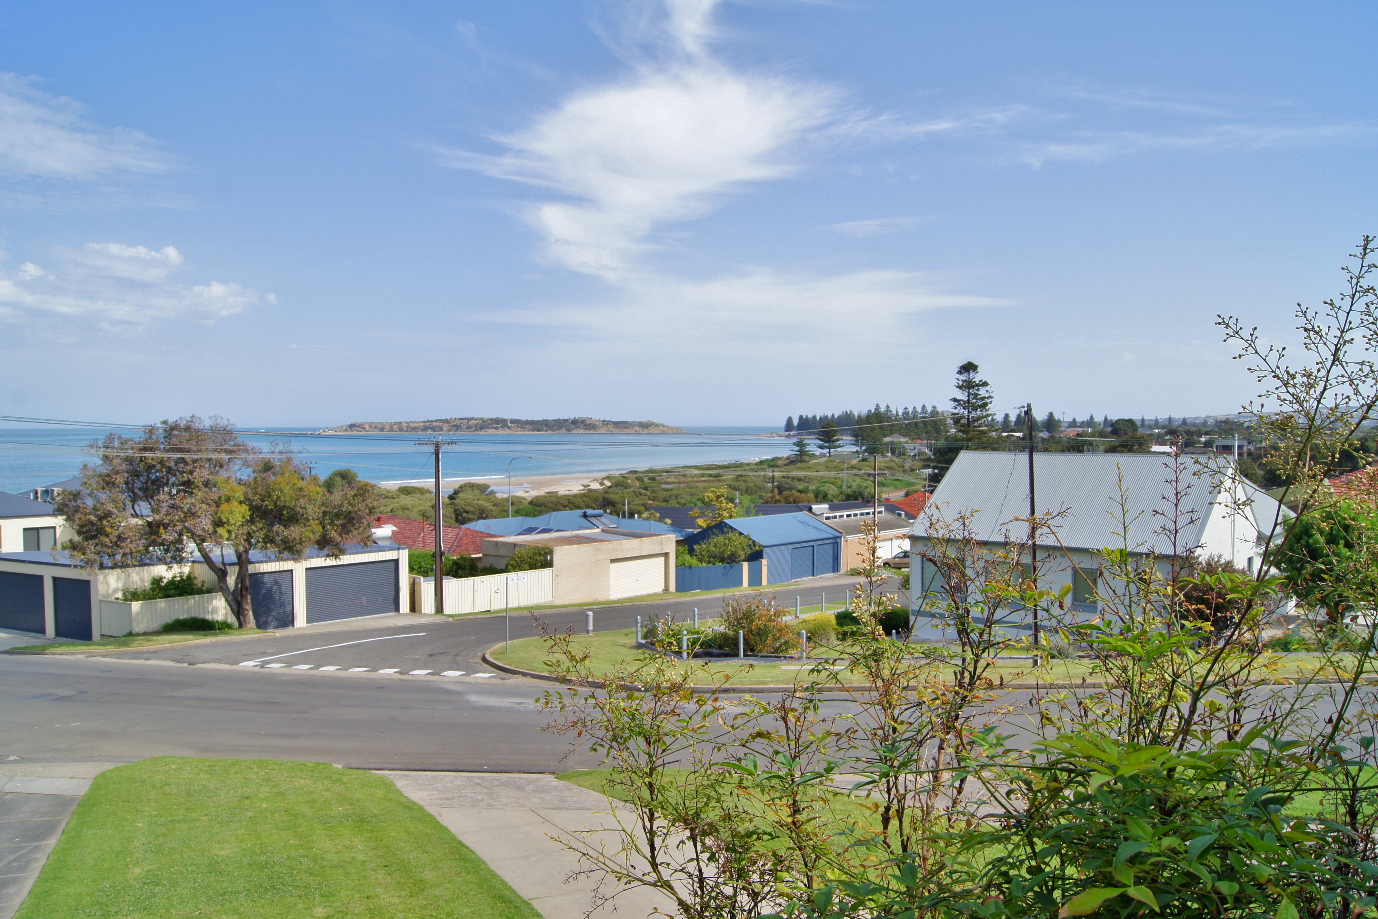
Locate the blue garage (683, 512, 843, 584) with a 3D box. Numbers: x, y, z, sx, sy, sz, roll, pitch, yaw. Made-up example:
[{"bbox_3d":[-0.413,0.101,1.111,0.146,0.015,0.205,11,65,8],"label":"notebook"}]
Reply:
[{"bbox_3d":[5.685,6.410,77.686,8.800,4.330,7.700,-2,3,-44],"label":"blue garage"}]

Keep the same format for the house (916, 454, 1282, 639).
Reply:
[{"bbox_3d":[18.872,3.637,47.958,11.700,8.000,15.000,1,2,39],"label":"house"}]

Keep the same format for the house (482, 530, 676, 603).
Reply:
[{"bbox_3d":[-6.819,6.600,65.333,9.500,3.550,7.300,-2,3,-44],"label":"house"}]

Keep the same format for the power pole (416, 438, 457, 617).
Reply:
[{"bbox_3d":[-12.987,3.458,53.345,2.100,9.170,0.400,0,2,10],"label":"power pole"}]

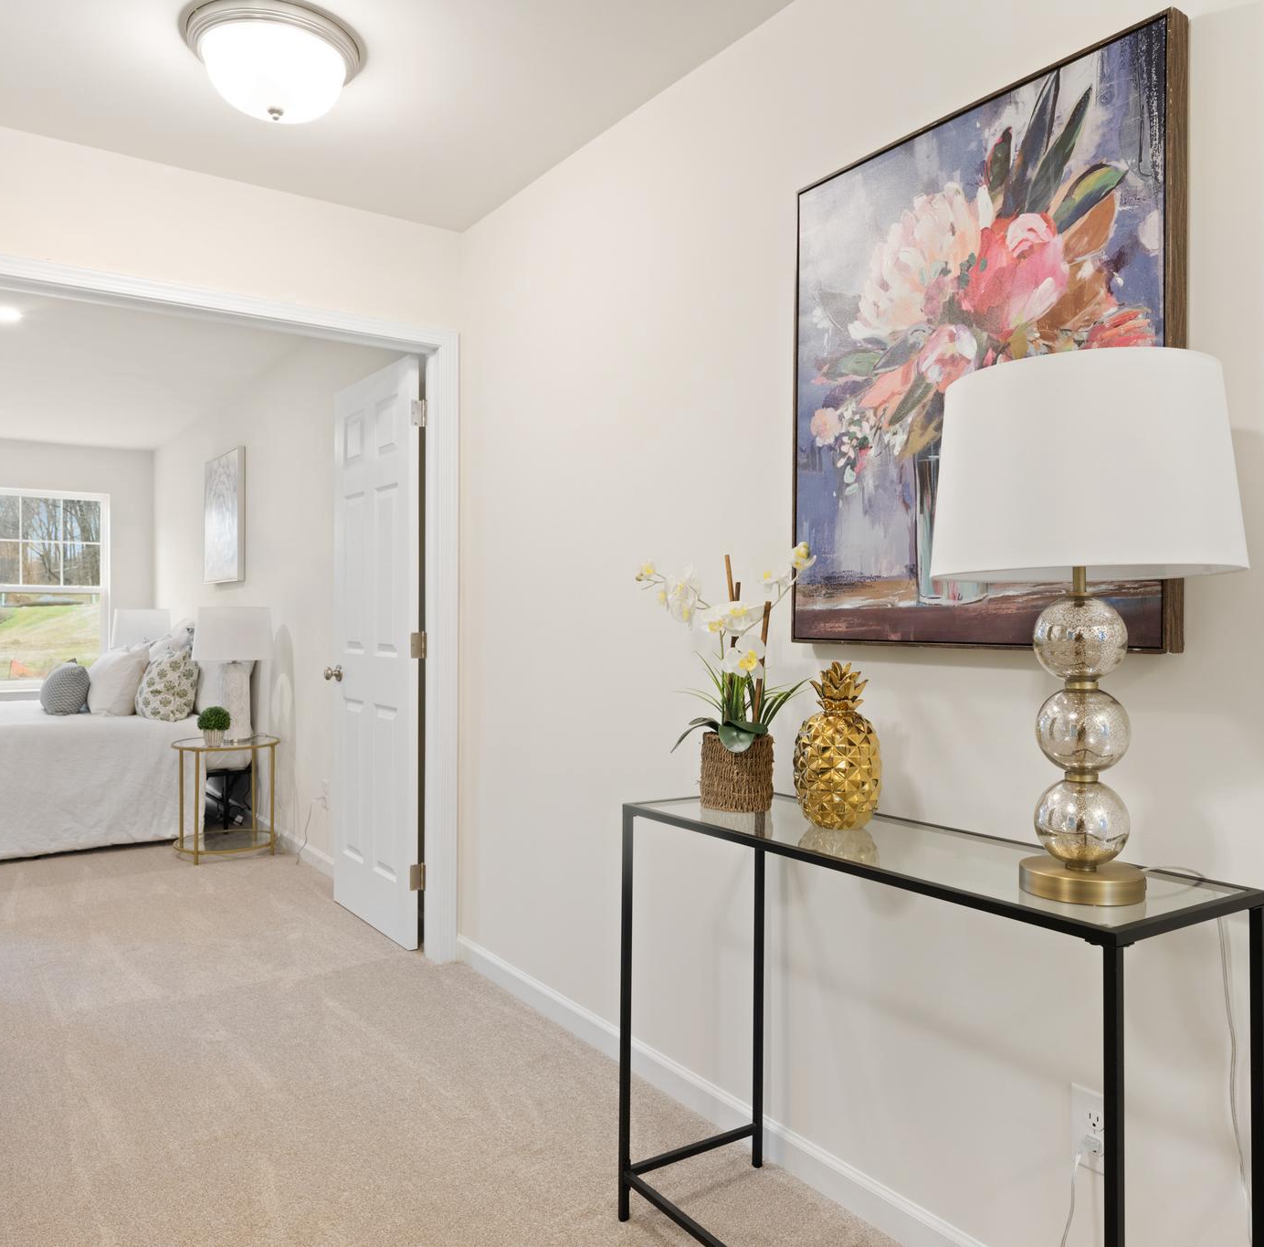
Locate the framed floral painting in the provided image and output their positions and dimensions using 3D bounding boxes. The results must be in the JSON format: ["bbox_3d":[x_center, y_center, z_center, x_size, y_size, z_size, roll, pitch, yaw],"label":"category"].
[{"bbox_3d":[0.561,-0.411,1.697,0.048,0.905,0.732,0,0,-36],"label":"framed floral painting"}]

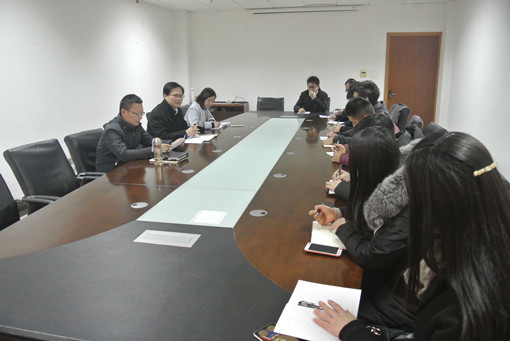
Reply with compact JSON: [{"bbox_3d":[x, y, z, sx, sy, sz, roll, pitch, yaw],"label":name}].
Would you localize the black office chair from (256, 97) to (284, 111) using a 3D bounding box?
[{"bbox_3d":[0.264,-0.868,7.214,0.570,0.970,0.620,3,15,11],"label":"black office chair"}]

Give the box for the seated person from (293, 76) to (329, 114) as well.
[{"bbox_3d":[1.025,-0.977,6.863,0.600,1.330,0.800,3,15,14],"label":"seated person"}]

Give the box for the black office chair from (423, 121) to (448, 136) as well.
[{"bbox_3d":[1.251,0.100,3.331,0.620,0.970,0.600,3,15,12],"label":"black office chair"}]

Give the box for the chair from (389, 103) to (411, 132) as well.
[{"bbox_3d":[1.556,-0.326,4.917,0.620,0.970,0.600,2,15,7],"label":"chair"}]

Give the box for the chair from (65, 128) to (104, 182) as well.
[{"bbox_3d":[-1.238,0.141,3.408,0.620,0.970,0.570,3,15,11],"label":"chair"}]

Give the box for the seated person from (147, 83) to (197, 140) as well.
[{"bbox_3d":[-0.877,-0.257,4.080,0.700,1.300,0.540,6,16,22],"label":"seated person"}]

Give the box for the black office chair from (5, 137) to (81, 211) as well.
[{"bbox_3d":[-1.349,0.278,2.888,0.620,0.970,0.570,3,15,11],"label":"black office chair"}]

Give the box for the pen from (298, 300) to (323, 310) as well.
[{"bbox_3d":[0.198,0.414,1.155,0.140,0.012,0.013,7,17,27],"label":"pen"}]

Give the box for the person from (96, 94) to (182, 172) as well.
[{"bbox_3d":[-1.005,-0.021,3.410,0.780,1.280,0.570,4,15,17],"label":"person"}]

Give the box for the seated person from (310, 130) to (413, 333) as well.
[{"bbox_3d":[0.600,0.427,1.677,0.750,1.200,0.560,4,16,17],"label":"seated person"}]

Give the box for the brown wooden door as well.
[{"bbox_3d":[2.782,-1.428,6.935,0.910,2.040,0.100,3,15,12],"label":"brown wooden door"}]

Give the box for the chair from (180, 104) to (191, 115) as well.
[{"bbox_3d":[-0.748,-0.462,5.690,0.620,0.970,0.570,3,15,11],"label":"chair"}]

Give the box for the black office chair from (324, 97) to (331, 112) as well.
[{"bbox_3d":[0.961,-0.677,6.243,0.600,0.970,0.620,3,15,12],"label":"black office chair"}]

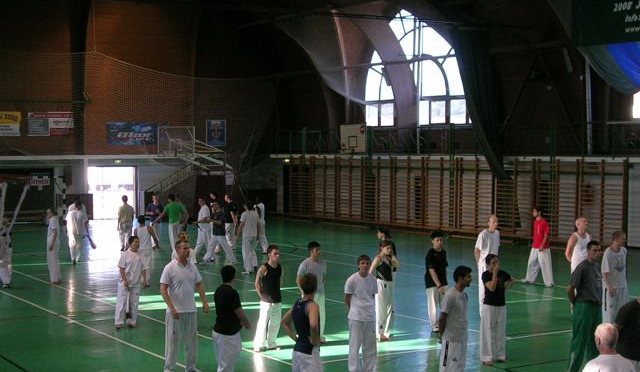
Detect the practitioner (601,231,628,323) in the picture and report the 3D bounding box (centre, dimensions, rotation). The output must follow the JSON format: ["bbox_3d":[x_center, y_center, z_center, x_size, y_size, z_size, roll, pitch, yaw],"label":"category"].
[{"bbox_3d":[5.055,1.650,19.337,0.490,1.750,0.350,-1,2,-30],"label":"practitioner"}]

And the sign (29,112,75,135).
[{"bbox_3d":[-11.783,-2.699,49.493,2.070,1.050,0.040,-1,2,-30],"label":"sign"}]

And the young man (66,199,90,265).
[{"bbox_3d":[-6.806,1.287,31.615,0.580,1.720,0.420,0,2,-9],"label":"young man"}]

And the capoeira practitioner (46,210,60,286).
[{"bbox_3d":[-6.192,1.388,26.227,0.340,1.732,0.480,-1,2,-18],"label":"capoeira practitioner"}]

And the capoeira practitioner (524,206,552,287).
[{"bbox_3d":[5.069,1.394,26.165,0.600,1.733,0.650,-2,2,-37],"label":"capoeira practitioner"}]

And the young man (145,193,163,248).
[{"bbox_3d":[-5.169,1.065,35.162,0.570,1.740,0.420,-1,2,-13],"label":"young man"}]

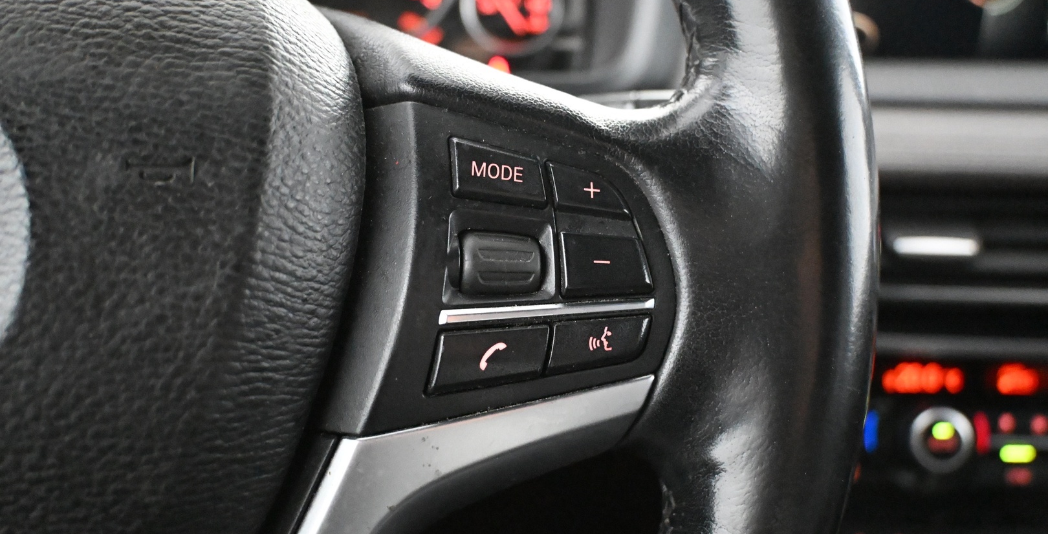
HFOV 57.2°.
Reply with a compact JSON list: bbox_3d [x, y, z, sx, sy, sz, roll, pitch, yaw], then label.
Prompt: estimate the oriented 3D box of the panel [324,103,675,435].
[{"bbox_3d":[-0.005,0.000,0.203,0.074,0.070,0.020,2,-5,0],"label":"panel"}]

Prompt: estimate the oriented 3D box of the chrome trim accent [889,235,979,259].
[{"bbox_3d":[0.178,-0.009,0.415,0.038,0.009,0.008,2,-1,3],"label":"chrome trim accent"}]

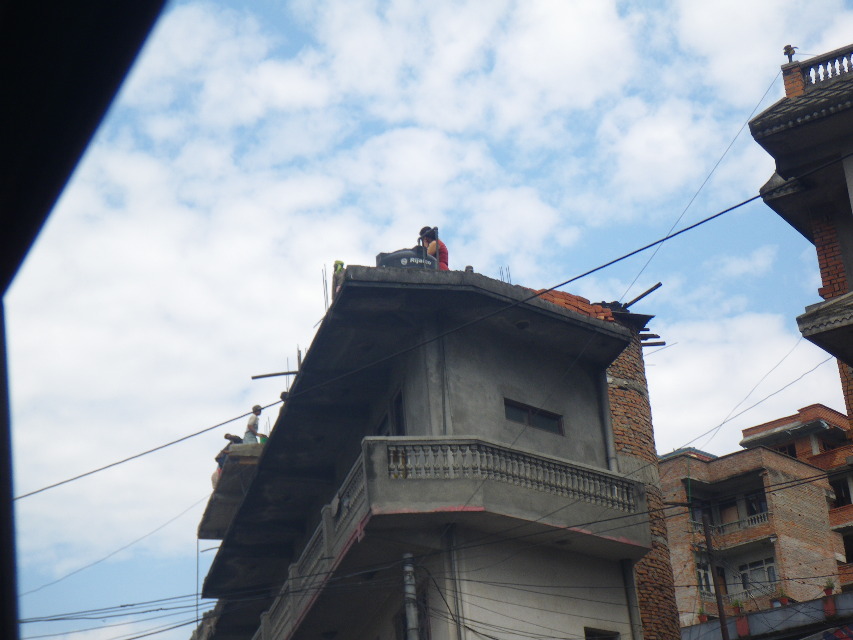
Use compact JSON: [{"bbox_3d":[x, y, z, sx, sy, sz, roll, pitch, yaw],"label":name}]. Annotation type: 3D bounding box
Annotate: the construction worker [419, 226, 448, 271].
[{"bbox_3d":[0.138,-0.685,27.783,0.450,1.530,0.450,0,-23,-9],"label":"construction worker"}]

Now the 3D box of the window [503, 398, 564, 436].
[{"bbox_3d":[1.568,1.447,27.944,1.271,0.327,0.100,18,-31,-41],"label":"window"}]

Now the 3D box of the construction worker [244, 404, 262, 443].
[{"bbox_3d":[-3.893,2.699,42.854,0.420,1.640,0.480,-2,-23,-5],"label":"construction worker"}]

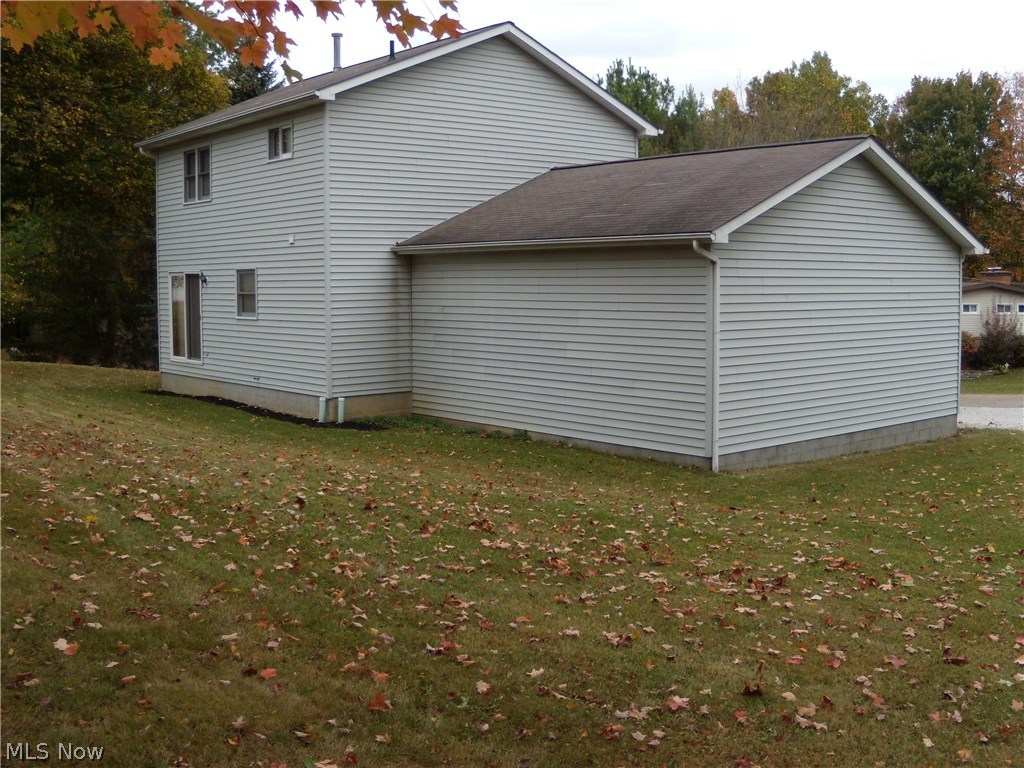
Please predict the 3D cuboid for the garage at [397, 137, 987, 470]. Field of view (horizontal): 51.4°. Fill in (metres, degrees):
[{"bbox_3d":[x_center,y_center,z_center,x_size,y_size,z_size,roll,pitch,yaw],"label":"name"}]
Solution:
[{"bbox_3d":[3.275,-1.653,19.891,7.950,5.140,7.561,-5,7,-40],"label":"garage"}]

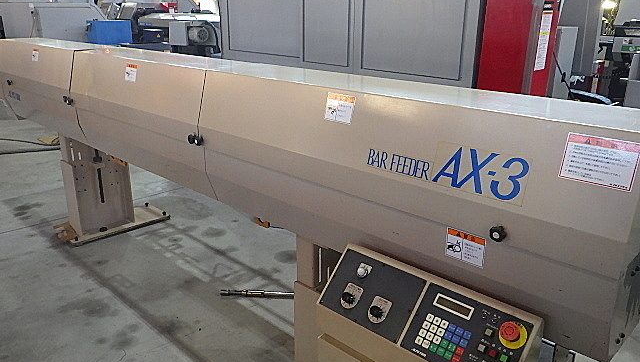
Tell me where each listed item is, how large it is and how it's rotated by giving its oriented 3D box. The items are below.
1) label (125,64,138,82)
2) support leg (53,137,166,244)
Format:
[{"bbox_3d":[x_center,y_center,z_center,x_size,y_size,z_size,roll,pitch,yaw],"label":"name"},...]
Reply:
[{"bbox_3d":[-0.828,-0.475,2.275,0.099,0.075,0.004,17,11,41],"label":"label"},{"bbox_3d":[-1.364,-0.030,3.317,0.326,0.666,0.626,17,25,41],"label":"support leg"}]

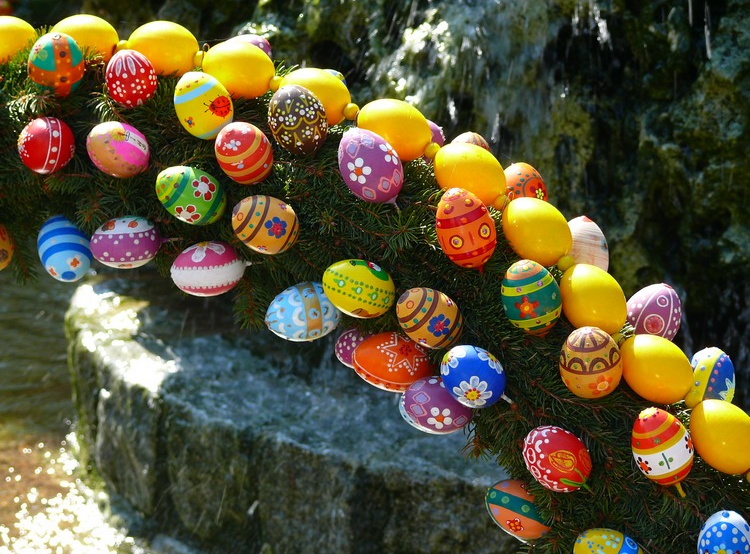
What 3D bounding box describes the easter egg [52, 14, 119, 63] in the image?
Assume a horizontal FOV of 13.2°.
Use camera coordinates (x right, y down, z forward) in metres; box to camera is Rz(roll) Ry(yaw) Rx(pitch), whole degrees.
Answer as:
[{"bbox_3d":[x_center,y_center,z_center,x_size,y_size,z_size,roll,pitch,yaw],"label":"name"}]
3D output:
[{"bbox_3d":[-0.236,-0.192,2.650,0.059,0.044,0.044,10,0,18],"label":"easter egg"}]

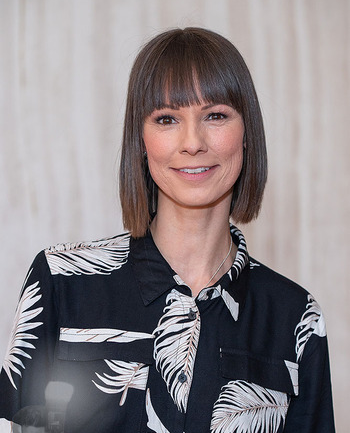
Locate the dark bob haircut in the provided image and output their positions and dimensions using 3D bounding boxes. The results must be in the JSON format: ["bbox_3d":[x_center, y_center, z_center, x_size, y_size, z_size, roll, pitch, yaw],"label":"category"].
[{"bbox_3d":[0.024,-0.112,1.925,0.195,0.270,0.210,-3,1,0],"label":"dark bob haircut"}]

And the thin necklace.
[{"bbox_3d":[0.021,0.071,1.930,0.115,0.110,0.120,0,3,-5],"label":"thin necklace"}]

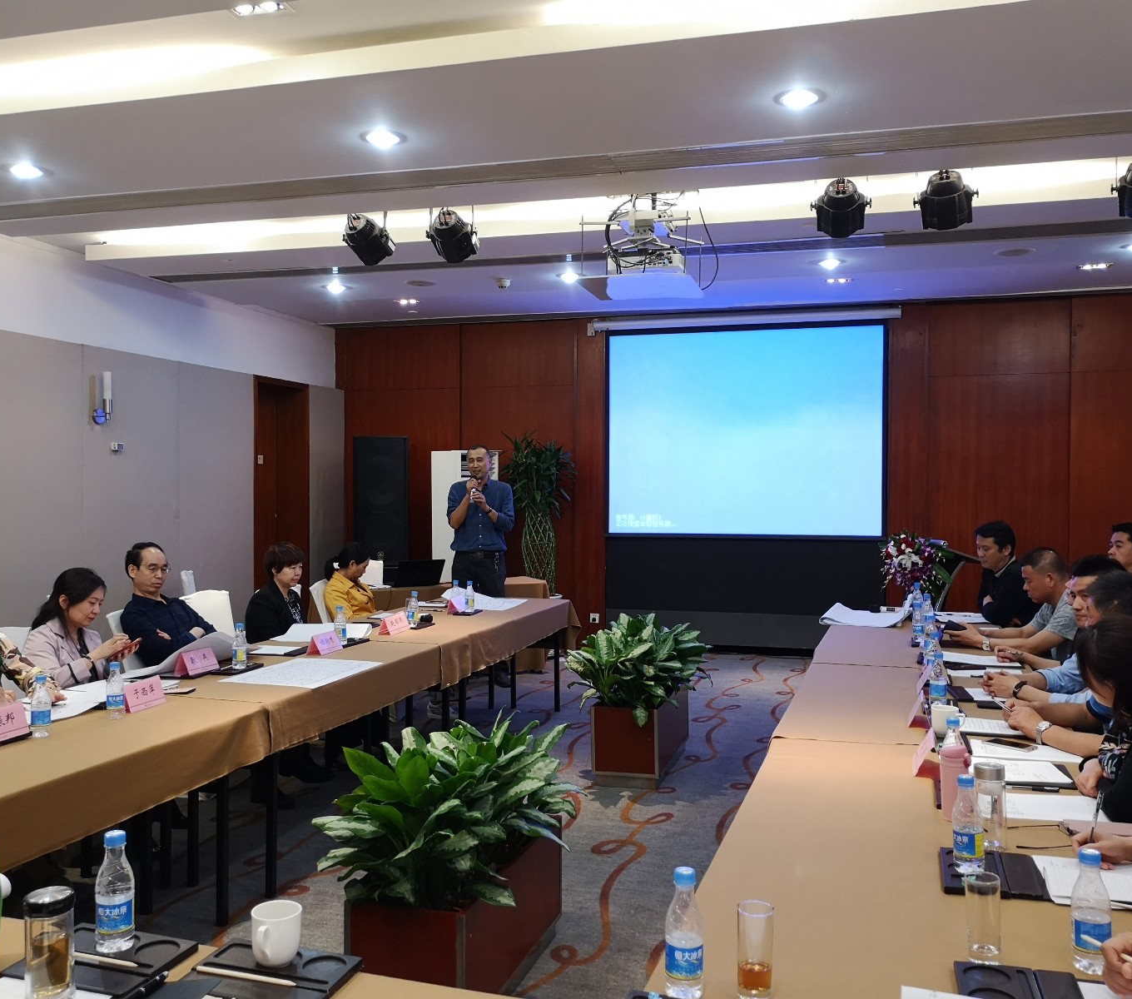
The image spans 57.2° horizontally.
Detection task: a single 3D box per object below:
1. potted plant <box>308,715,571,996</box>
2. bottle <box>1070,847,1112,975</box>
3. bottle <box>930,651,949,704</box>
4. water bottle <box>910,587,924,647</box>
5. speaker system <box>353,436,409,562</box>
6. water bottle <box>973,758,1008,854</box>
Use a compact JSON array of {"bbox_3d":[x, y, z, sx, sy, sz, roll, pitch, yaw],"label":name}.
[{"bbox_3d":[-0.310,1.086,3.200,0.580,0.790,0.930,0,1,18],"label":"potted plant"},{"bbox_3d":[0.865,0.675,1.707,0.062,0.192,0.062,1,1,17],"label":"bottle"},{"bbox_3d":[1.313,0.625,3.649,0.058,0.183,0.058,1,1,18],"label":"bottle"},{"bbox_3d":[1.800,0.625,5.306,0.062,0.197,0.062,1,1,17],"label":"water bottle"},{"bbox_3d":[-1.720,0.019,9.650,0.500,1.180,0.480,0,1,-5],"label":"speaker system"},{"bbox_3d":[0.899,0.647,2.191,0.062,0.177,0.062,1,1,18],"label":"water bottle"}]

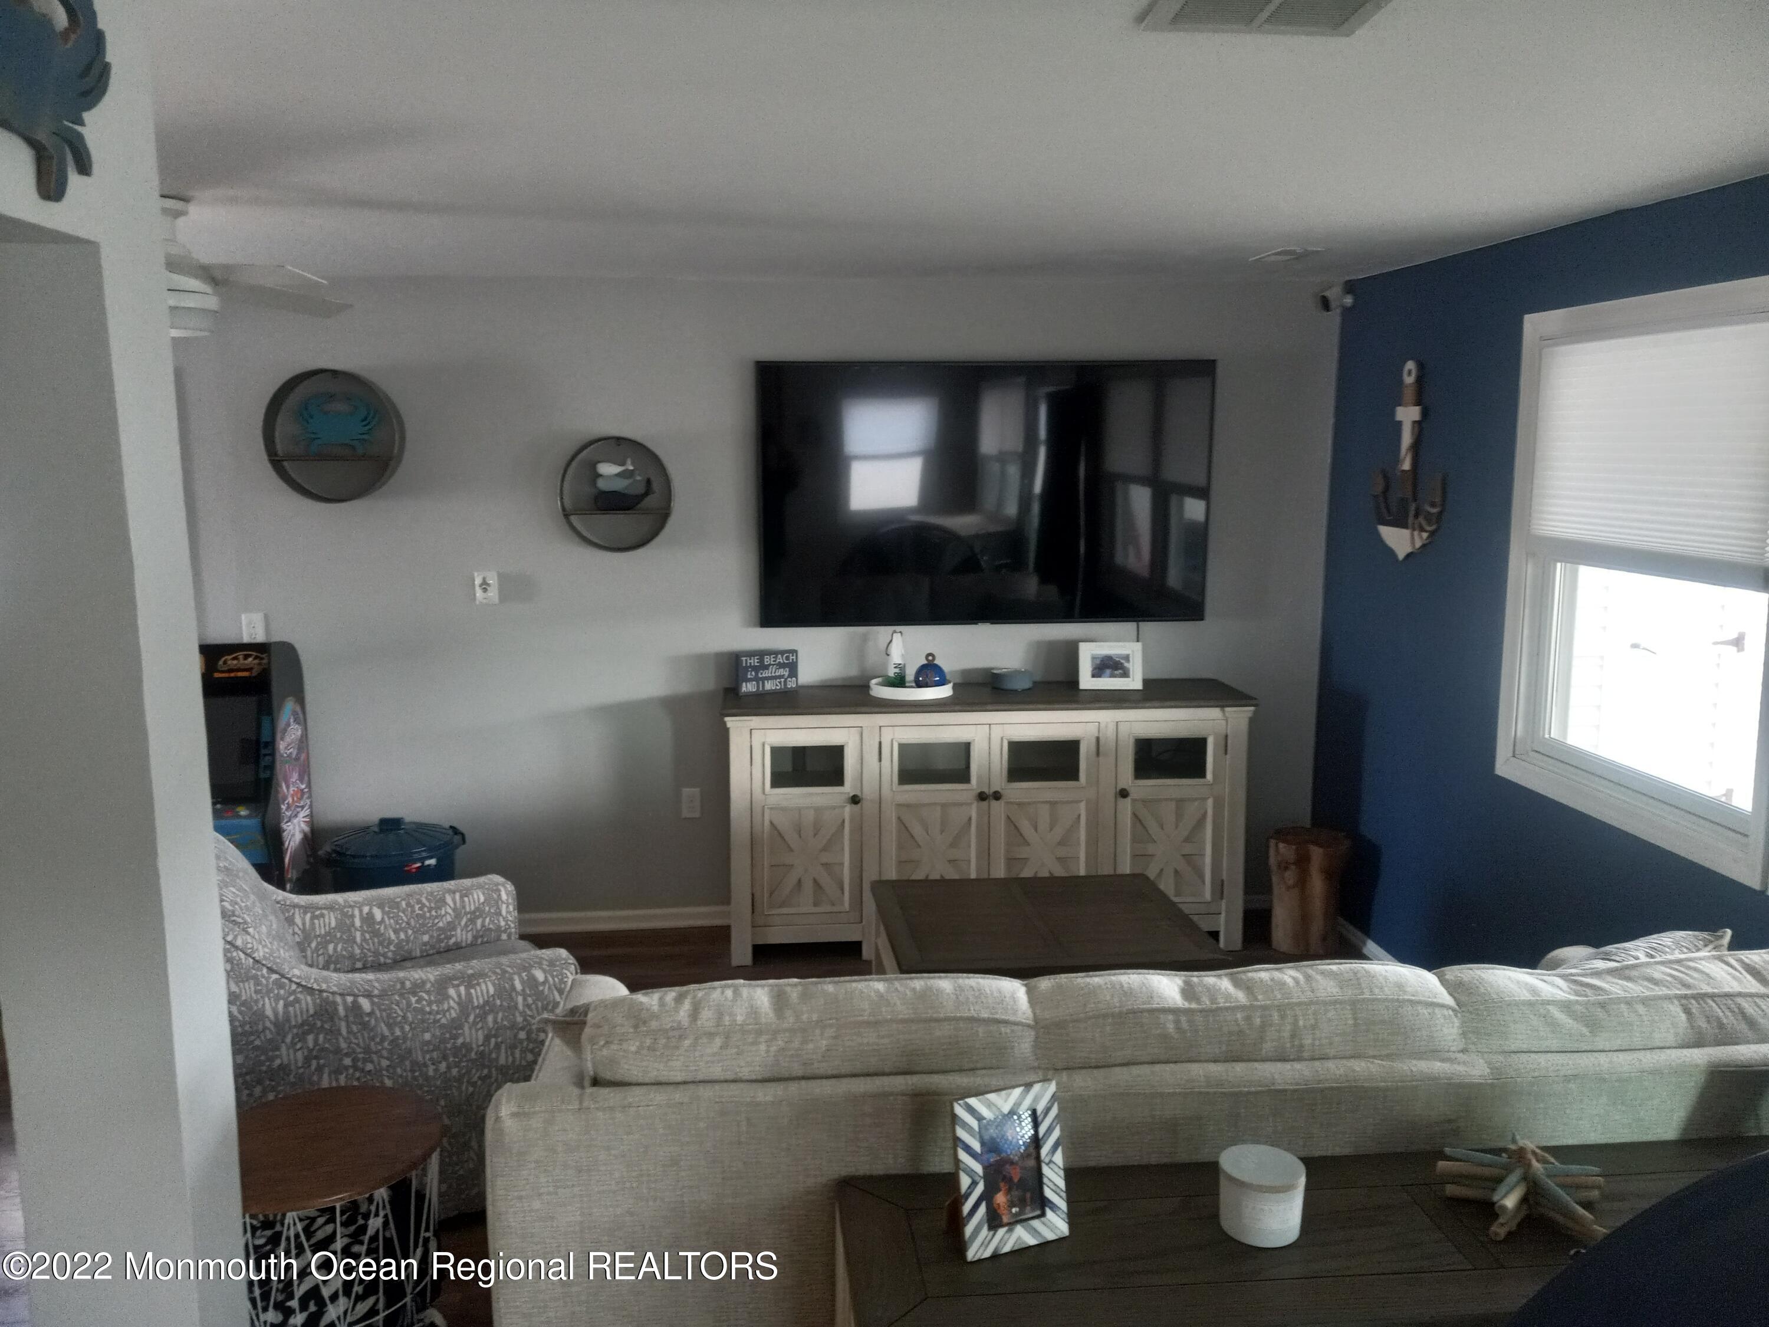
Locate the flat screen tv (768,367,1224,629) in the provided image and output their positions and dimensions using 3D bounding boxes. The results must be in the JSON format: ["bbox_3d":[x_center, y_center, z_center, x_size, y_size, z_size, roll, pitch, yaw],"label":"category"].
[{"bbox_3d":[0.377,-0.622,5.064,1.674,0.955,0.060,-1,9,-5],"label":"flat screen tv"}]

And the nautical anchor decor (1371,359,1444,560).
[{"bbox_3d":[1.760,-0.678,4.646,0.042,0.665,0.460,-1,9,-6],"label":"nautical anchor decor"}]

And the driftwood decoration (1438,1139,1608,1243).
[{"bbox_3d":[0.946,0.742,2.018,0.235,0.105,0.210,-1,9,-6],"label":"driftwood decoration"}]

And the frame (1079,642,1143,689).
[{"bbox_3d":[0.839,0.009,5.130,0.237,0.176,0.060,0,9,-3],"label":"frame"}]

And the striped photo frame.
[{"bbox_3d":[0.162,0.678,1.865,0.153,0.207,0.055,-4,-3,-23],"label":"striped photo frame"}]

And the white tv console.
[{"bbox_3d":[0.364,0.576,5.075,1.888,0.927,0.460,-1,9,-6],"label":"white tv console"}]

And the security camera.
[{"bbox_3d":[1.645,-1.333,5.030,0.120,0.072,0.068,-27,19,-20],"label":"security camera"}]

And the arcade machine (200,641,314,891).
[{"bbox_3d":[-2.256,0.506,4.638,0.490,1.165,0.570,-1,9,-9],"label":"arcade machine"}]

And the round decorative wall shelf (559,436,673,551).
[{"bbox_3d":[-0.948,-0.605,4.912,0.400,0.400,0.130,-1,9,-5],"label":"round decorative wall shelf"}]

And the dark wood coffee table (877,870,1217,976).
[{"bbox_3d":[0.434,0.969,4.024,0.874,0.485,0.723,-1,9,-6],"label":"dark wood coffee table"}]

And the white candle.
[{"bbox_3d":[0.517,0.728,1.887,0.111,0.087,0.111,-1,9,-5],"label":"white candle"}]

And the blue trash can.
[{"bbox_3d":[-1.672,0.803,4.742,0.480,0.550,0.450,0,9,0],"label":"blue trash can"}]

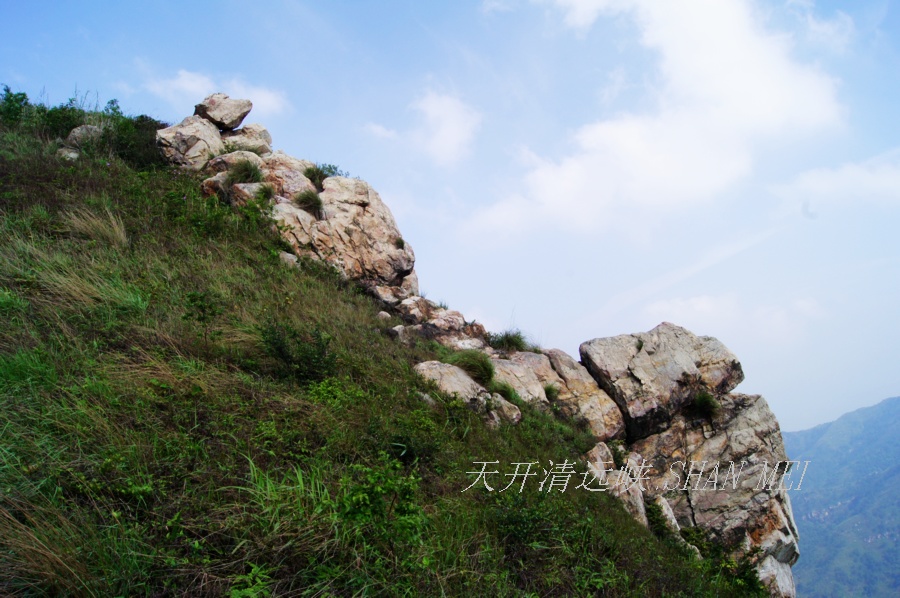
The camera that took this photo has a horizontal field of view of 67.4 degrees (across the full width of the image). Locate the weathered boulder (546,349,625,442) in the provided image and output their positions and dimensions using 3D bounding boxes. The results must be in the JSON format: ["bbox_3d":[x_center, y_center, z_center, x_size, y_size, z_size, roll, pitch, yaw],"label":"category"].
[{"bbox_3d":[2.371,1.689,11.800,1.338,1.596,1.400,0,-8,0],"label":"weathered boulder"}]

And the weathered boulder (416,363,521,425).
[{"bbox_3d":[0.253,1.525,11.000,1.695,1.013,1.300,0,-8,0],"label":"weathered boulder"}]

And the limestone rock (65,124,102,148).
[{"bbox_3d":[-10.055,-4.458,18.500,1.022,0.639,0.850,0,-8,0],"label":"limestone rock"}]

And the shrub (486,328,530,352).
[{"bbox_3d":[1.128,0.800,13.000,0.831,0.449,0.750,0,-8,0],"label":"shrub"}]

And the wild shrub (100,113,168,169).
[{"bbox_3d":[-8.656,-4.349,18.500,1.828,1.490,1.500,0,-8,0],"label":"wild shrub"}]

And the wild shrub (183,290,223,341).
[{"bbox_3d":[-2.753,0.184,7.500,0.436,0.539,0.430,0,-8,0],"label":"wild shrub"}]

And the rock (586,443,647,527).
[{"bbox_3d":[2.321,2.586,9.400,0.795,1.112,0.750,0,-5,0],"label":"rock"}]

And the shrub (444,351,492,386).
[{"bbox_3d":[0.318,1.196,11.600,0.809,0.601,0.720,0,-8,0],"label":"shrub"}]

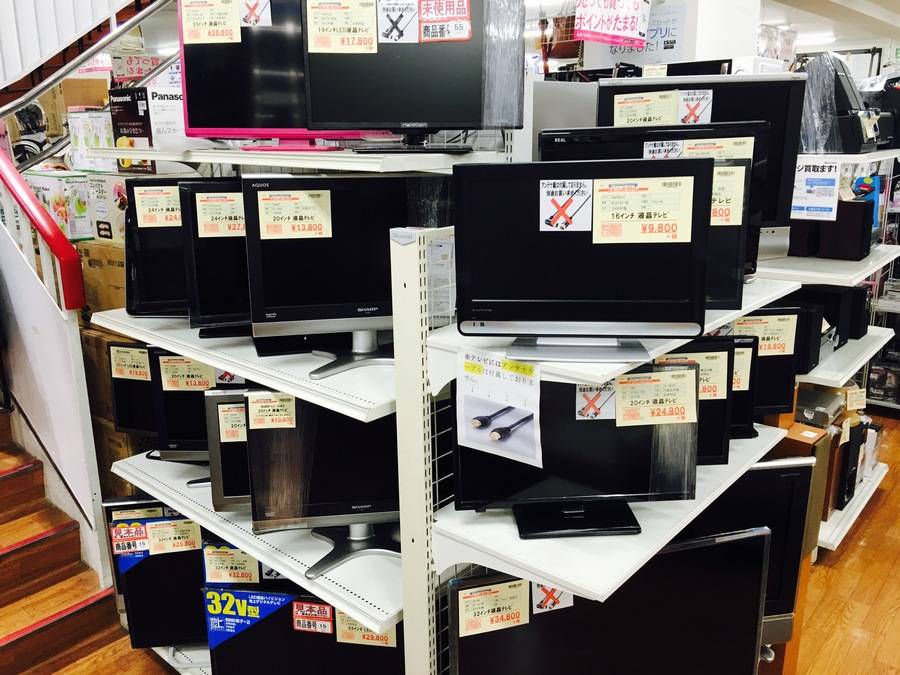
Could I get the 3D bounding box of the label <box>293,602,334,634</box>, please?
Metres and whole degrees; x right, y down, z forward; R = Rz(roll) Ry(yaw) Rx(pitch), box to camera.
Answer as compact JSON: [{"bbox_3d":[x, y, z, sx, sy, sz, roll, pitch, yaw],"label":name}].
[{"bbox_3d":[-0.342,0.700,1.885,0.100,0.080,0.008,1,16,7],"label":"label"}]

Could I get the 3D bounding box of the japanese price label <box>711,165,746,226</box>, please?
[{"bbox_3d":[0.422,-0.238,1.280,0.153,0.100,0.005,-2,16,-5],"label":"japanese price label"}]

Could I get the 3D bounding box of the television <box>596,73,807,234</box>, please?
[{"bbox_3d":[0.603,-0.405,1.870,0.490,0.430,0.190,1,16,6],"label":"television"}]

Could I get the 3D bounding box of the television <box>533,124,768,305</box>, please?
[{"bbox_3d":[0.437,-0.275,1.650,0.485,0.360,0.180,0,16,2],"label":"television"}]

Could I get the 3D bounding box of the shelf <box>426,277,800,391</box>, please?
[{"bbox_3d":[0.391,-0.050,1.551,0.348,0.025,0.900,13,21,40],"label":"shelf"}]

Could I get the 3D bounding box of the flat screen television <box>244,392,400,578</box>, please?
[{"bbox_3d":[-0.216,0.312,1.801,0.490,0.430,0.230,-2,16,-6],"label":"flat screen television"}]

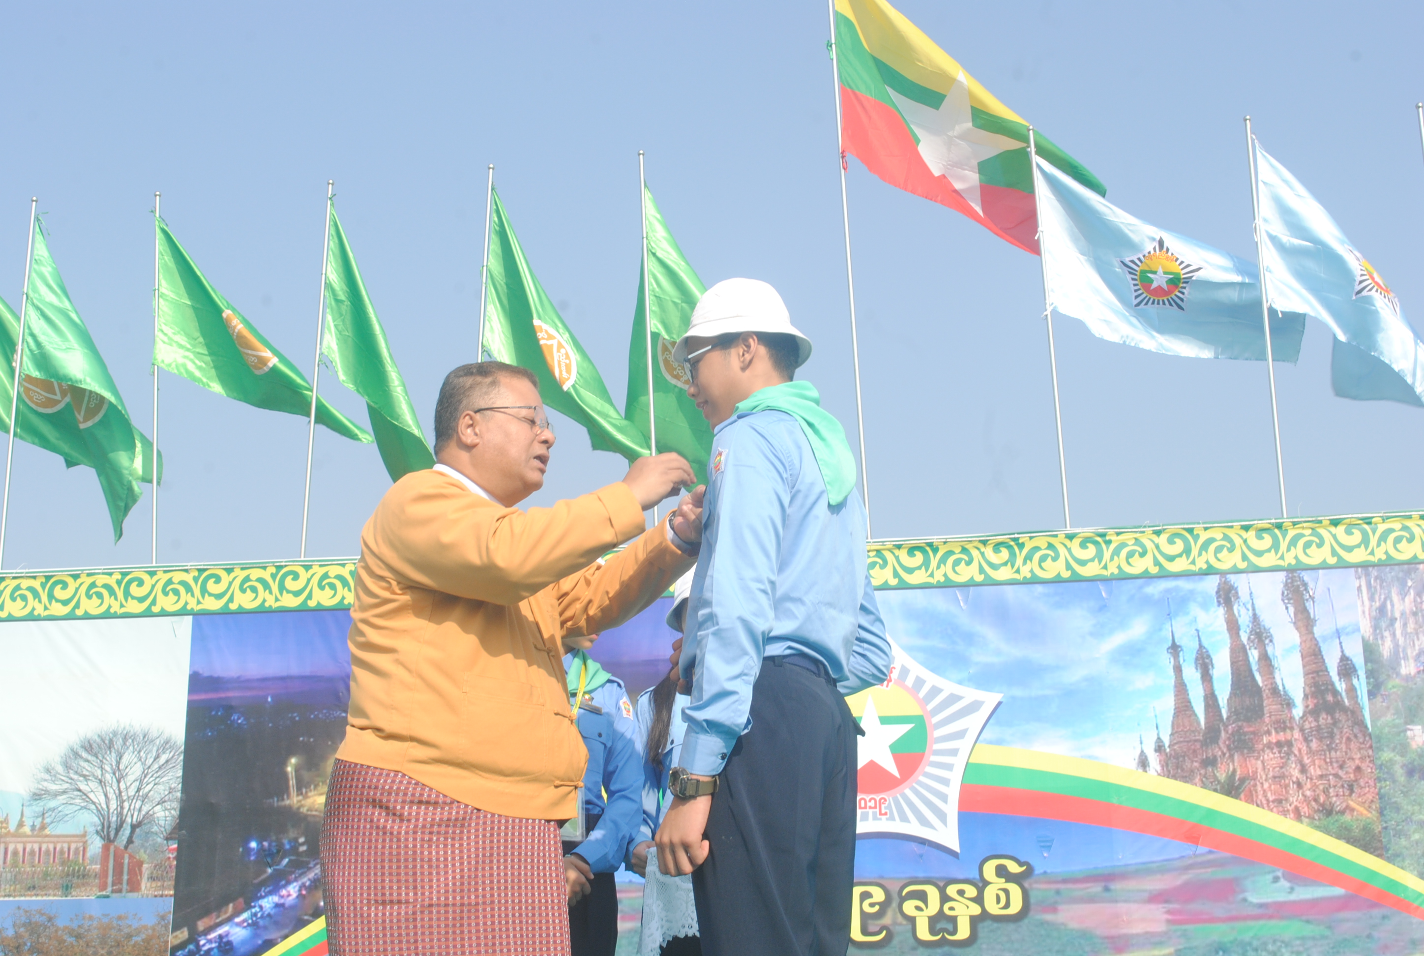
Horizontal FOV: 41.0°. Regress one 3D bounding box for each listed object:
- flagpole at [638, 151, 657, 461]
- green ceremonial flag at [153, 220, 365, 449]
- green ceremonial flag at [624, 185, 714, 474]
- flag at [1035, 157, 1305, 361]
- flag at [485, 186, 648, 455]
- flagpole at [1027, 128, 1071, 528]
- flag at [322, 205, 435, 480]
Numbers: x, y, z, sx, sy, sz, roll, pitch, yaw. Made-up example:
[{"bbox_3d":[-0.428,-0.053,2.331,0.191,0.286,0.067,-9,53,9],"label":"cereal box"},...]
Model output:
[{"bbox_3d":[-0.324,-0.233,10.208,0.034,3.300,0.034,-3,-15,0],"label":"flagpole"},{"bbox_3d":[-2.565,-0.840,10.884,1.150,1.200,0.350,2,-15,-11],"label":"green ceremonial flag"},{"bbox_3d":[-0.193,-0.775,10.470,0.550,1.700,0.450,2,-15,-11],"label":"green ceremonial flag"},{"bbox_3d":[2.493,-1.195,10.374,1.420,1.020,0.350,2,-15,-11],"label":"flag"},{"bbox_3d":[-0.809,-0.847,10.605,0.900,1.550,0.350,2,-15,-11],"label":"flag"},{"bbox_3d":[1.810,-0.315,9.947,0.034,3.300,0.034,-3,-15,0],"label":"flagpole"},{"bbox_3d":[-1.851,-0.729,10.695,0.620,1.620,0.380,2,-15,-11],"label":"flag"}]

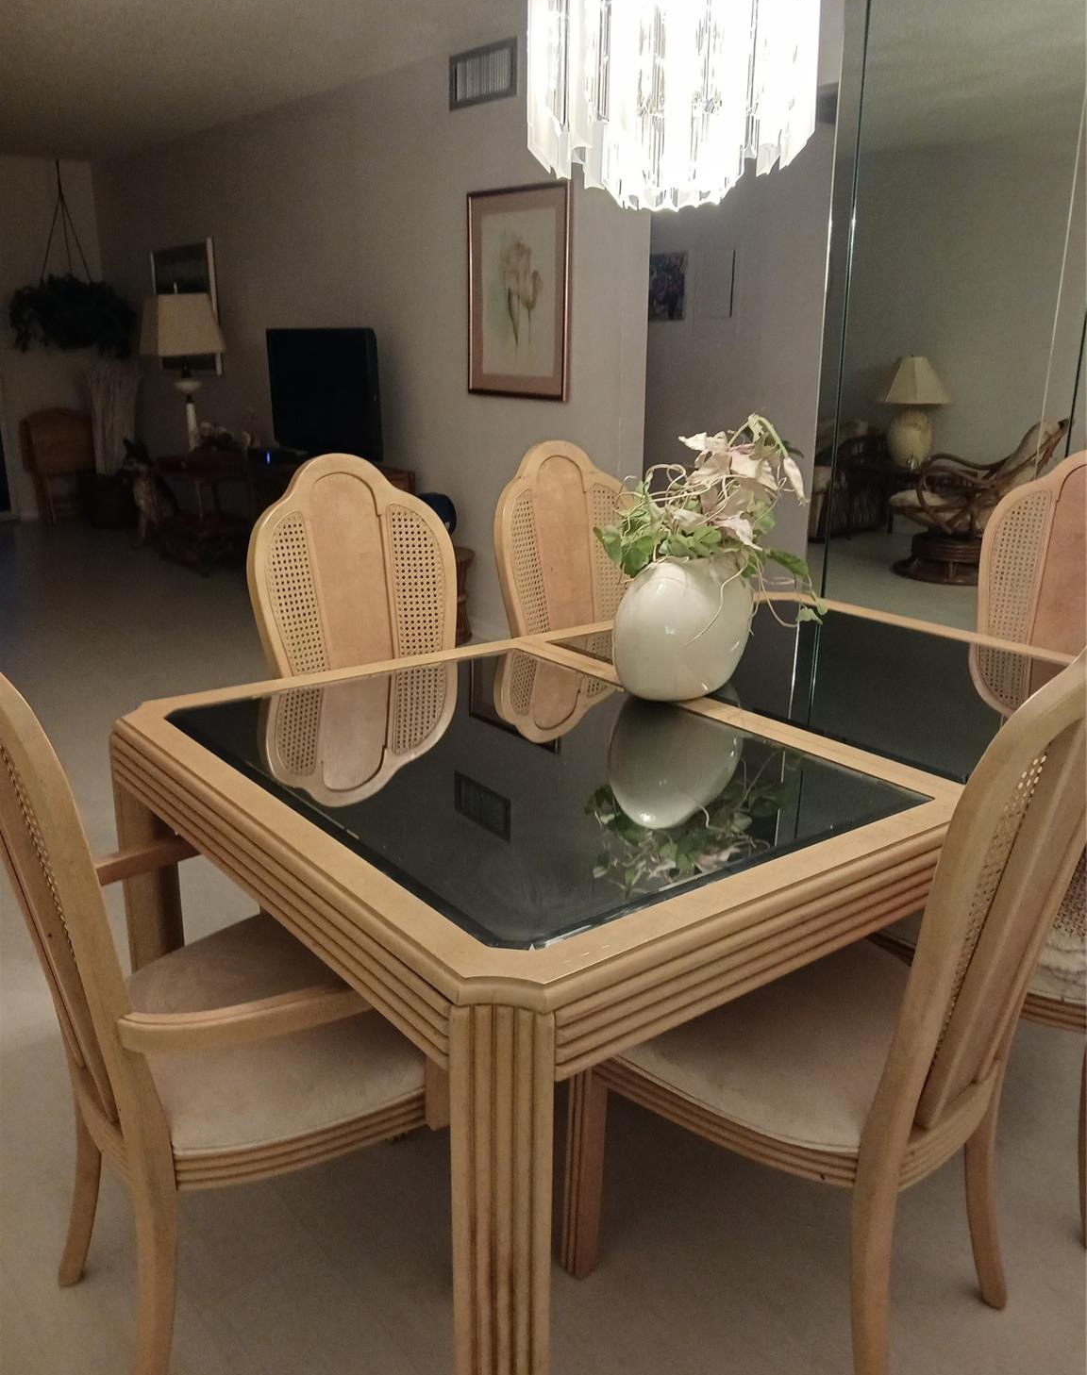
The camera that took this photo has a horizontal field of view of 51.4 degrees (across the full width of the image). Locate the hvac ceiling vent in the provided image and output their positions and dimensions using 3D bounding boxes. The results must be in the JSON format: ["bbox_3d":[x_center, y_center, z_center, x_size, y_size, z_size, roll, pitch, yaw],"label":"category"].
[{"bbox_3d":[-0.254,-2.449,4.521,0.025,0.203,0.459,-12,21,-37],"label":"hvac ceiling vent"}]

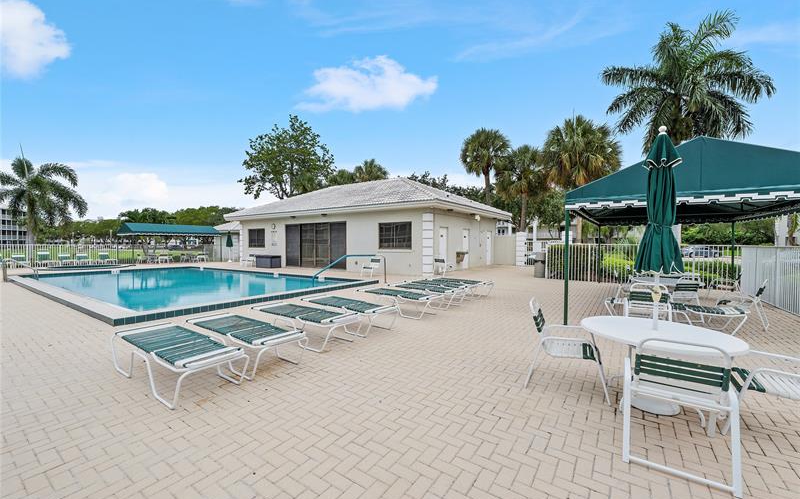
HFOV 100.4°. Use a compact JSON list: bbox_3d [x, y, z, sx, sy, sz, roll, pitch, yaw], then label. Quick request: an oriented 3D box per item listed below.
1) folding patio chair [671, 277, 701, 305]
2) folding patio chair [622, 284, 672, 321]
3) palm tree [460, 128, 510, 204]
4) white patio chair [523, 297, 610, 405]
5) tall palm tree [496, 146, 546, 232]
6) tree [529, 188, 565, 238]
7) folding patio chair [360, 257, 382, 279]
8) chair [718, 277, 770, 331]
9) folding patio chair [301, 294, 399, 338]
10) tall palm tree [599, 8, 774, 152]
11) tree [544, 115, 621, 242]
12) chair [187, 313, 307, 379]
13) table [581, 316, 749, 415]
[{"bbox_3d":[5.534,0.960,6.745,0.590,0.890,0.770,0,1,2],"label":"folding patio chair"},{"bbox_3d":[4.144,0.981,5.604,0.590,0.890,0.770,1,1,35],"label":"folding patio chair"},{"bbox_3d":[6.100,-3.861,23.923,3.600,9.722,3.600,0,1,0],"label":"palm tree"},{"bbox_3d":[1.799,1.019,3.560,0.770,0.890,0.590,1,1,29],"label":"white patio chair"},{"bbox_3d":[9.585,-3.615,26.432,4.000,9.300,4.000,0,1,0],"label":"tall palm tree"},{"bbox_3d":[12.061,-2.028,26.963,3.700,5.956,3.700,0,1,0],"label":"tree"},{"bbox_3d":[-1.241,0.813,14.415,0.590,0.890,0.770,1,1,35],"label":"folding patio chair"},{"bbox_3d":[6.128,0.931,6.027,0.580,0.870,0.740,-1,2,-43],"label":"chair"},{"bbox_3d":[-0.919,1.196,6.059,1.970,0.440,0.660,1,1,35],"label":"folding patio chair"},{"bbox_3d":[13.113,-4.876,15.399,6.100,12.154,6.100,0,1,0],"label":"tall palm tree"},{"bbox_3d":[10.038,-3.098,18.438,3.900,8.452,3.900,0,1,0],"label":"tree"},{"bbox_3d":[-2.024,1.184,4.264,2.000,0.400,0.630,1,2,38],"label":"chair"},{"bbox_3d":[2.409,1.122,3.143,1.220,0.700,1.220,1,1,35],"label":"table"}]

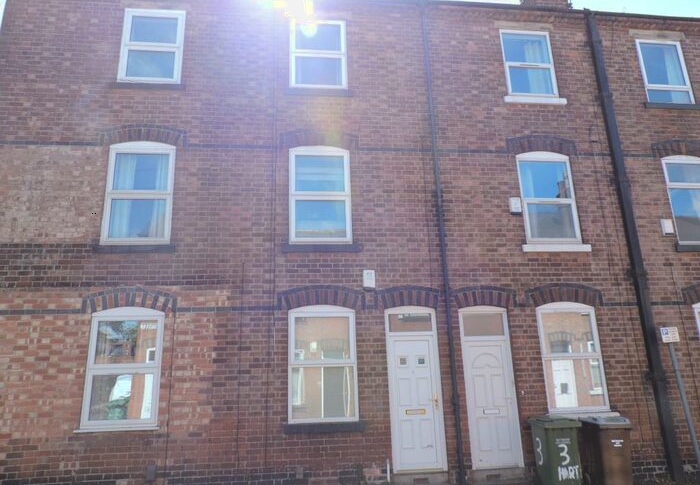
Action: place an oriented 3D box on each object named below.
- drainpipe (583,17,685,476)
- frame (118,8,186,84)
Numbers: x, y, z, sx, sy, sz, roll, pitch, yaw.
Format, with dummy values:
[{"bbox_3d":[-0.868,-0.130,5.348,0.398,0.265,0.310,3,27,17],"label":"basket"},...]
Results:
[{"bbox_3d":[5.065,-0.485,8.869,0.170,8.865,0.130,0,-15,-7],"label":"drainpipe"},{"bbox_3d":[-3.528,-3.498,8.714,1.066,1.520,0.100,0,-15,-6],"label":"frame"}]

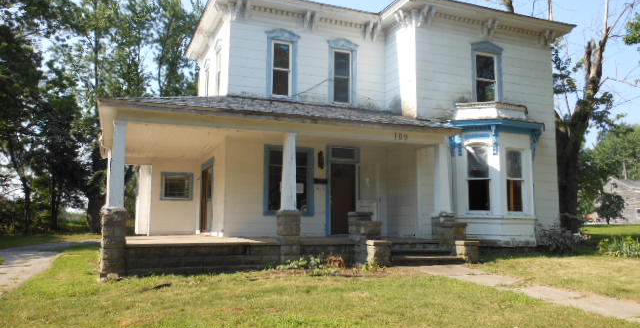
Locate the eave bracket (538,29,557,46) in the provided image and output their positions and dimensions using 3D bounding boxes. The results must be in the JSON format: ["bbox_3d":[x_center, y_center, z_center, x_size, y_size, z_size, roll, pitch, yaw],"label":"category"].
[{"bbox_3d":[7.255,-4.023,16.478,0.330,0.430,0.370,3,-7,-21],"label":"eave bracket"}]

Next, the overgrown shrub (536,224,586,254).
[{"bbox_3d":[7.375,2.301,15.786,1.610,0.844,0.900,3,-7,-22],"label":"overgrown shrub"}]

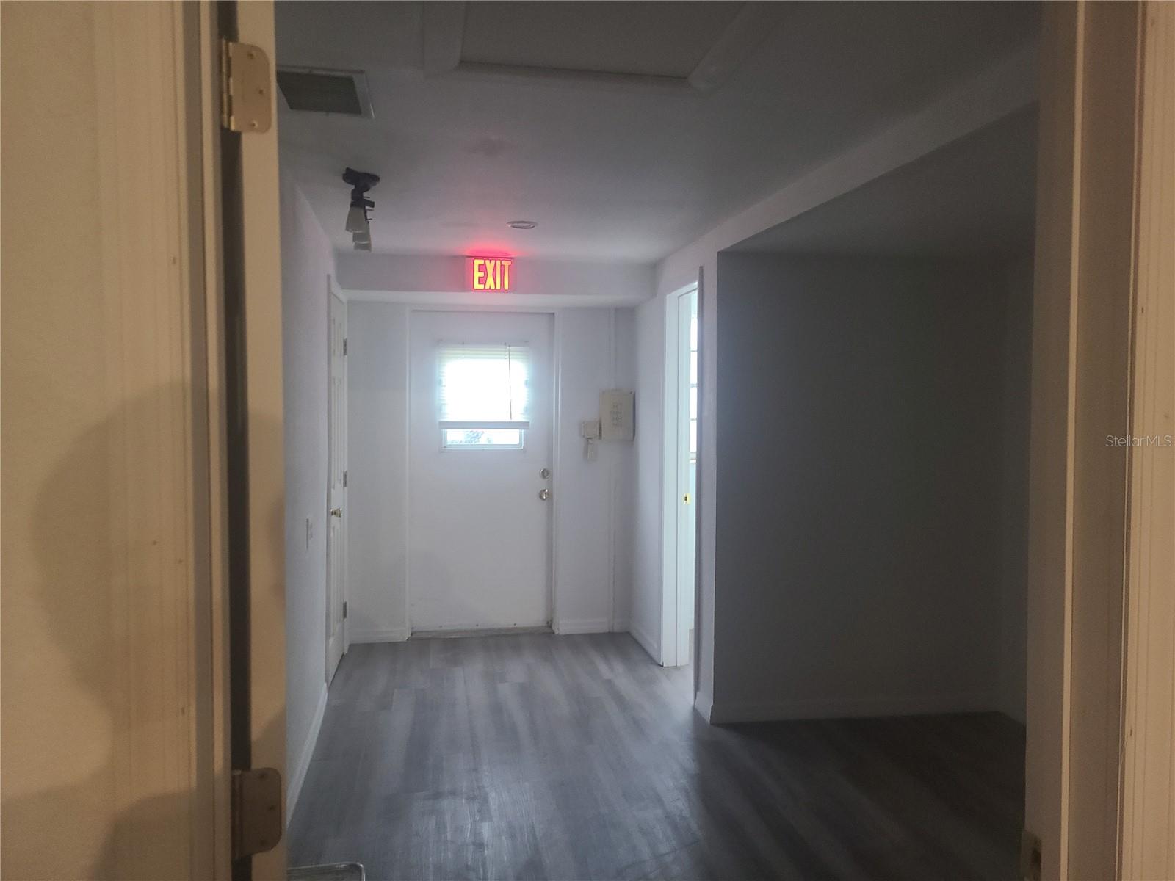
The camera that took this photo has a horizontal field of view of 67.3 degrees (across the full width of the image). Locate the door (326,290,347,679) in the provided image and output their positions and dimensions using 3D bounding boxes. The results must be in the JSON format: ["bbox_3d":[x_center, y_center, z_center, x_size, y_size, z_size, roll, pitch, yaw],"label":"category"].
[{"bbox_3d":[-1.383,0.253,4.888,0.037,2.040,0.610,0,3,-10],"label":"door"}]

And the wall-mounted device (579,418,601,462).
[{"bbox_3d":[0.012,-0.001,5.633,0.115,0.255,0.050,0,3,-10],"label":"wall-mounted device"}]

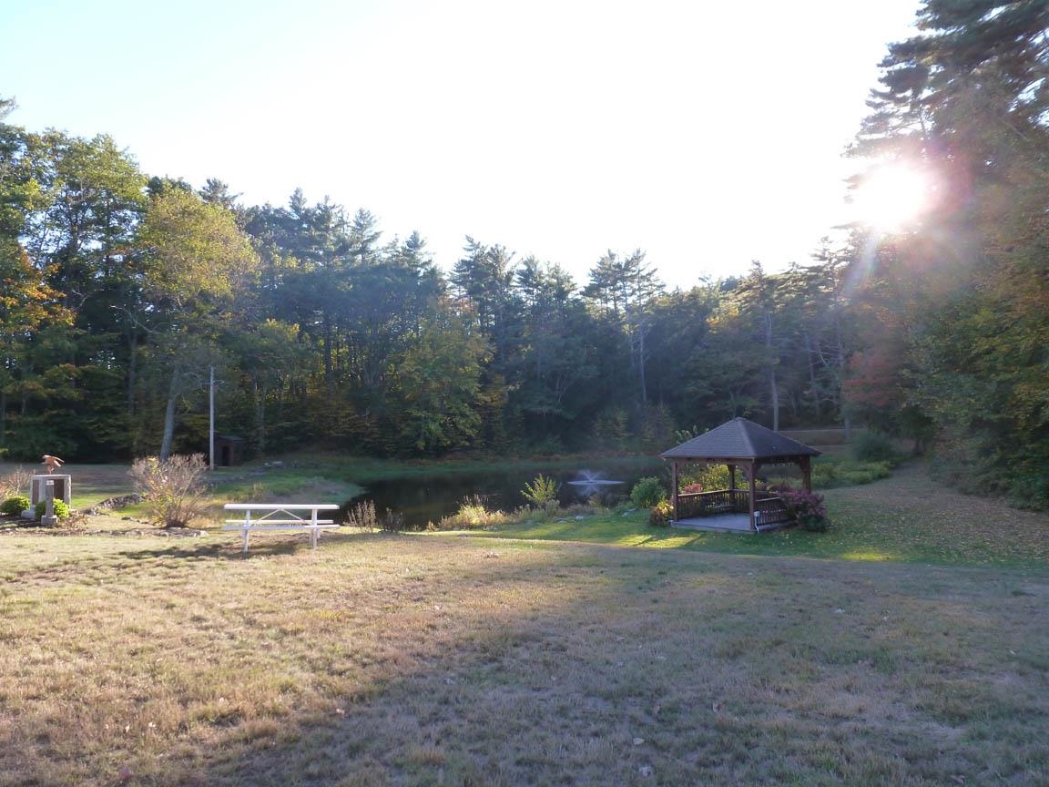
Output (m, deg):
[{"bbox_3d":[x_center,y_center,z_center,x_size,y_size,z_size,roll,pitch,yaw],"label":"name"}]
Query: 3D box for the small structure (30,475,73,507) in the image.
[{"bbox_3d":[-12.891,2.690,19.800,0.920,0.930,0.280,0,-3,-21],"label":"small structure"}]

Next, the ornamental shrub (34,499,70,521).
[{"bbox_3d":[-12.311,3.021,19.000,0.740,0.600,0.700,0,-3,-23],"label":"ornamental shrub"}]

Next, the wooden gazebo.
[{"bbox_3d":[7.609,2.748,25.551,3.900,3.750,3.900,1,-4,-38],"label":"wooden gazebo"}]

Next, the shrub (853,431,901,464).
[{"bbox_3d":[23.228,3.576,48.000,2.900,2.200,2.700,-3,-3,23],"label":"shrub"}]

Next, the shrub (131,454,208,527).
[{"bbox_3d":[-8.155,2.227,16.700,1.650,1.680,1.500,0,-3,-25],"label":"shrub"}]

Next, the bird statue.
[{"bbox_3d":[-12.854,1.929,19.800,0.550,0.530,0.420,0,-3,-21],"label":"bird statue"}]

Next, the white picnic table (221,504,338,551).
[{"bbox_3d":[-4.240,2.325,12.708,1.870,0.740,1.470,2,-6,-19],"label":"white picnic table"}]

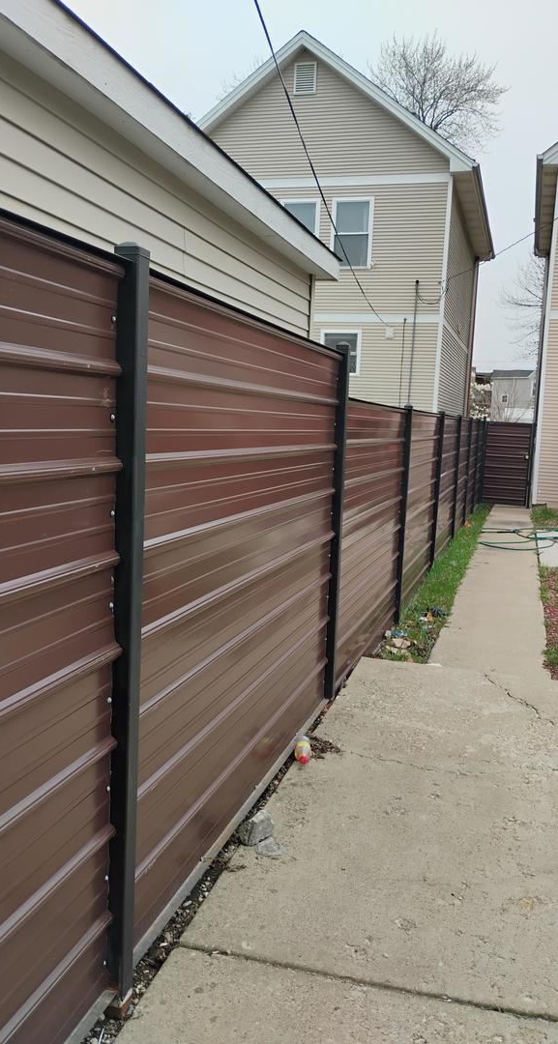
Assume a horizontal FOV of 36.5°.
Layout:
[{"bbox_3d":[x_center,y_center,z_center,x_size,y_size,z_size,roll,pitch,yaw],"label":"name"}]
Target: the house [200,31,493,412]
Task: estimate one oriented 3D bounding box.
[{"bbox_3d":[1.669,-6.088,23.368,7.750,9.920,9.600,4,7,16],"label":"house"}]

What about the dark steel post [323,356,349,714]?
[{"bbox_3d":[0.293,0.011,4.407,0.066,1.862,0.066,4,7,16],"label":"dark steel post"}]

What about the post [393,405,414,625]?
[{"bbox_3d":[0.985,-0.050,6.758,0.066,1.787,0.066,4,7,16],"label":"post"}]

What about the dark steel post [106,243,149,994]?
[{"bbox_3d":[-0.386,0.291,2.114,0.066,1.920,0.066,4,7,16],"label":"dark steel post"}]

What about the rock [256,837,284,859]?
[{"bbox_3d":[-0.037,1.123,2.927,0.086,0.035,0.074,1,7,-14],"label":"rock"}]

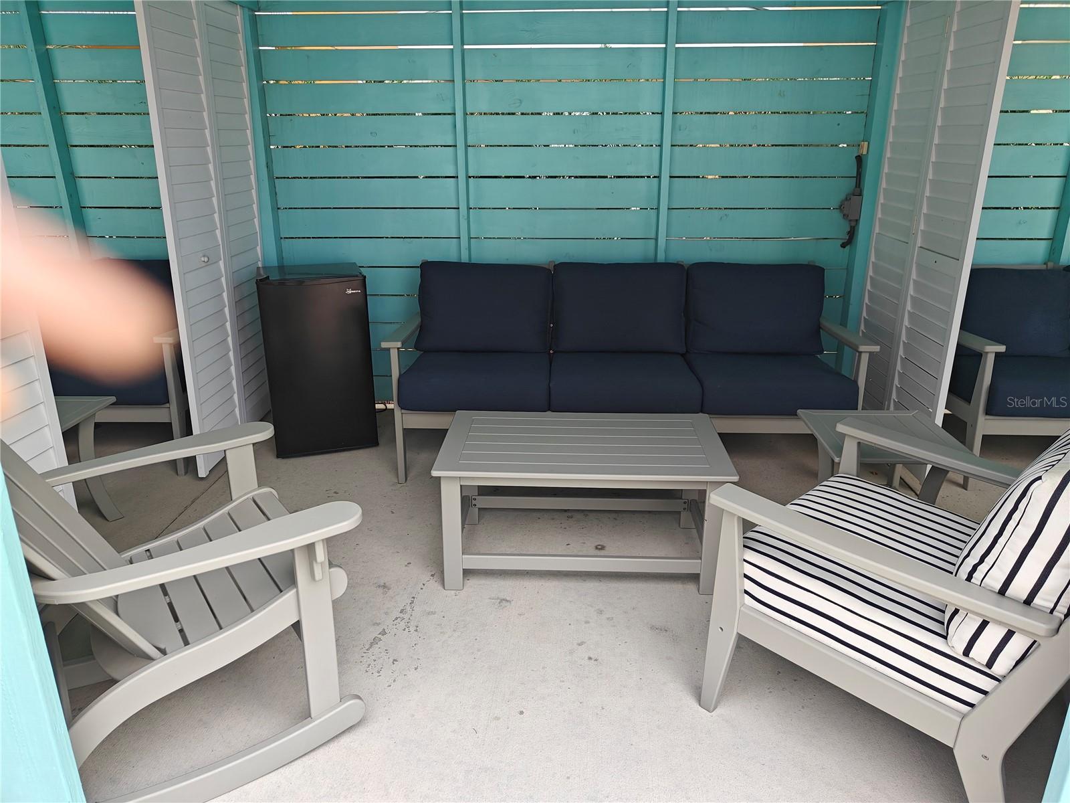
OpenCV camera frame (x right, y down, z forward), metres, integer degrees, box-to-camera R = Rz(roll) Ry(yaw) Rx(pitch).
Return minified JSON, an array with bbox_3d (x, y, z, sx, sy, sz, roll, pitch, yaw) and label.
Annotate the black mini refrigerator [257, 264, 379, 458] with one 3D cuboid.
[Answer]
[{"bbox_3d":[-1.044,-0.213,3.588,0.466,0.838,0.442,-6,21,-17],"label":"black mini refrigerator"}]

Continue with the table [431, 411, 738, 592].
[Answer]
[{"bbox_3d":[0.163,0.340,2.617,0.951,0.440,0.551,1,20,2],"label":"table"}]

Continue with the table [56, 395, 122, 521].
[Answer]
[{"bbox_3d":[-1.823,0.284,2.714,0.442,0.489,0.447,1,20,2],"label":"table"}]

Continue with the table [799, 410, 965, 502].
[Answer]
[{"bbox_3d":[1.152,0.335,2.551,0.442,0.489,0.447,1,20,2],"label":"table"}]

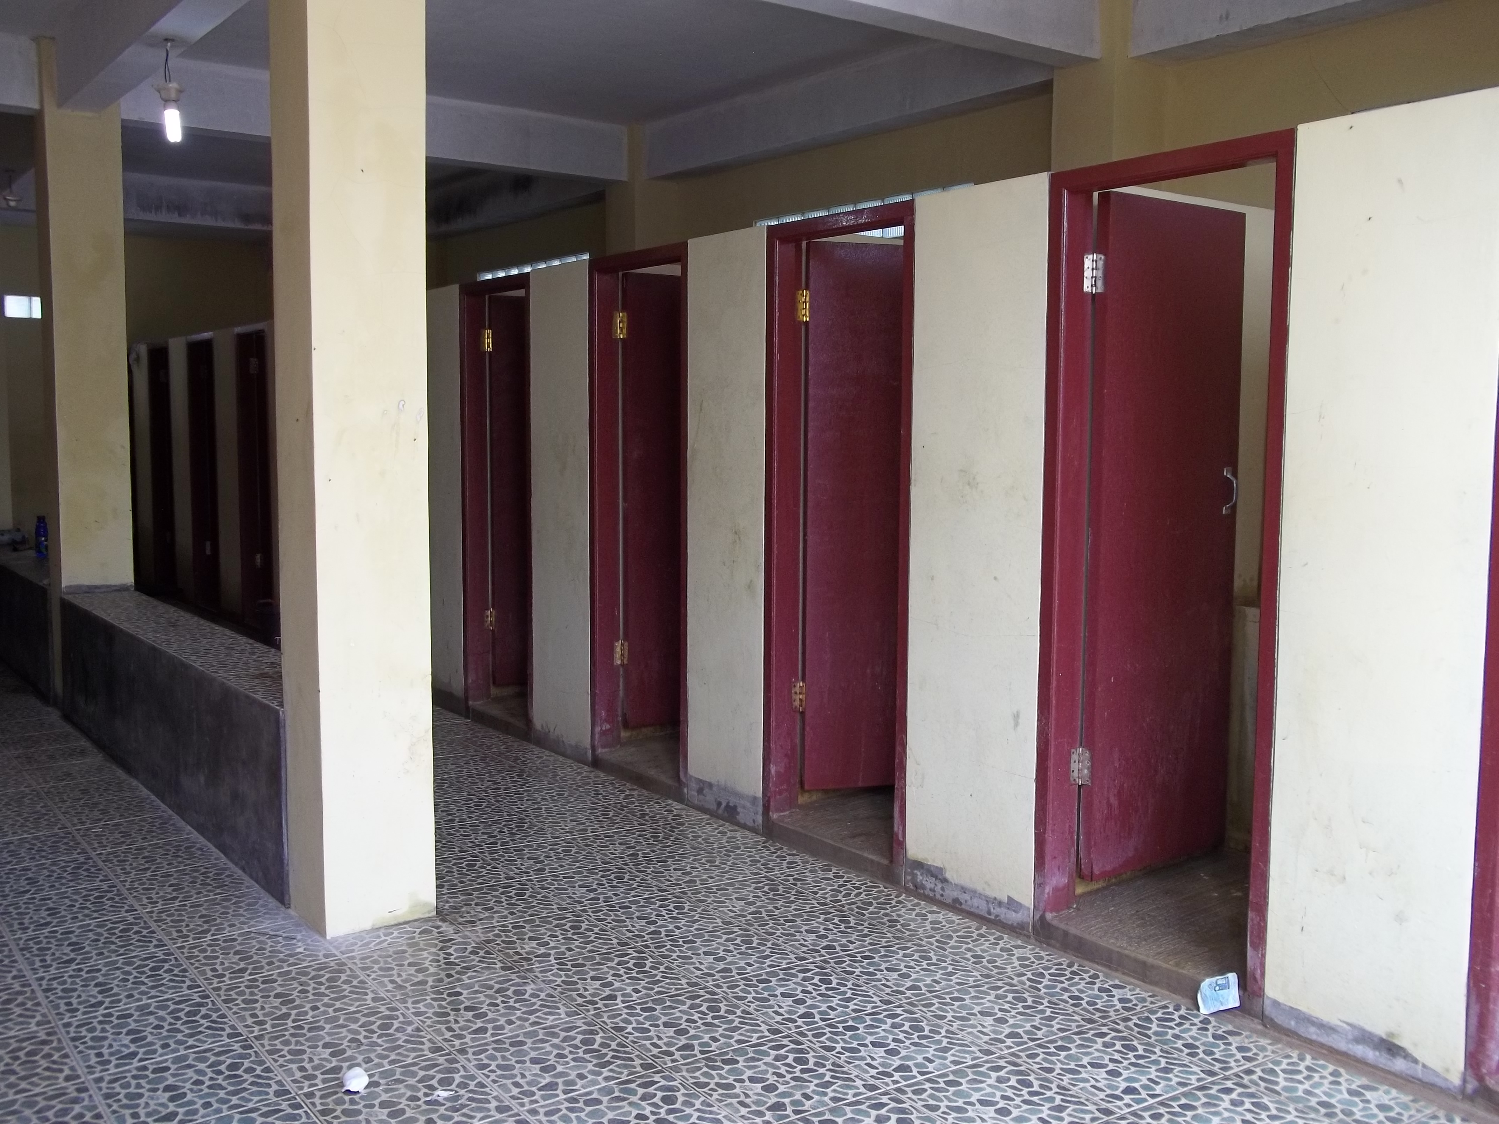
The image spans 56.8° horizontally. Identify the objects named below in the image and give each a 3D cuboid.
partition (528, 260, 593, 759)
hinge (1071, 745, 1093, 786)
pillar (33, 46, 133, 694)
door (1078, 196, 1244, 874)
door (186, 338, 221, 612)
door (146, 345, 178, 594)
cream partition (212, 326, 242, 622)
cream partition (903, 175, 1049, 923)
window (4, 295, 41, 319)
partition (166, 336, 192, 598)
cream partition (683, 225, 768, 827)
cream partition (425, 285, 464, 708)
[{"bbox_3d":[-0.715,-0.197,5.617,0.112,1.954,0.499,-3,6,-36],"label":"partition"},{"bbox_3d":[0.853,0.534,3.582,0.060,0.100,0.030,1,5,9],"label":"hinge"},{"bbox_3d":[-3.046,-0.801,6.347,0.299,2.993,0.303,-3,6,-36],"label":"pillar"},{"bbox_3d":[1.107,-0.057,3.695,0.566,1.762,0.039,-3,6,-36],"label":"door"},{"bbox_3d":[-3.831,-0.619,9.853,0.065,1.887,0.664,-3,6,-36],"label":"door"},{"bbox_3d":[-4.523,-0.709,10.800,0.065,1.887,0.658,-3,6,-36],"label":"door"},{"bbox_3d":[-3.470,-0.556,9.389,0.112,1.954,0.516,-3,6,-36],"label":"cream partition"},{"bbox_3d":[0.643,-0.020,3.759,0.112,1.954,0.485,-3,6,-36],"label":"cream partition"},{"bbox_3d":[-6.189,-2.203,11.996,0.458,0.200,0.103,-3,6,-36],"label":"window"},{"bbox_3d":[-4.164,-0.647,10.339,0.112,1.954,0.516,-3,6,-36],"label":"partition"},{"bbox_3d":[-0.036,-0.108,4.688,0.112,1.954,0.457,-3,6,-36],"label":"cream partition"},{"bbox_3d":[-1.405,-0.287,6.563,0.112,1.954,0.493,-3,6,-36],"label":"cream partition"}]

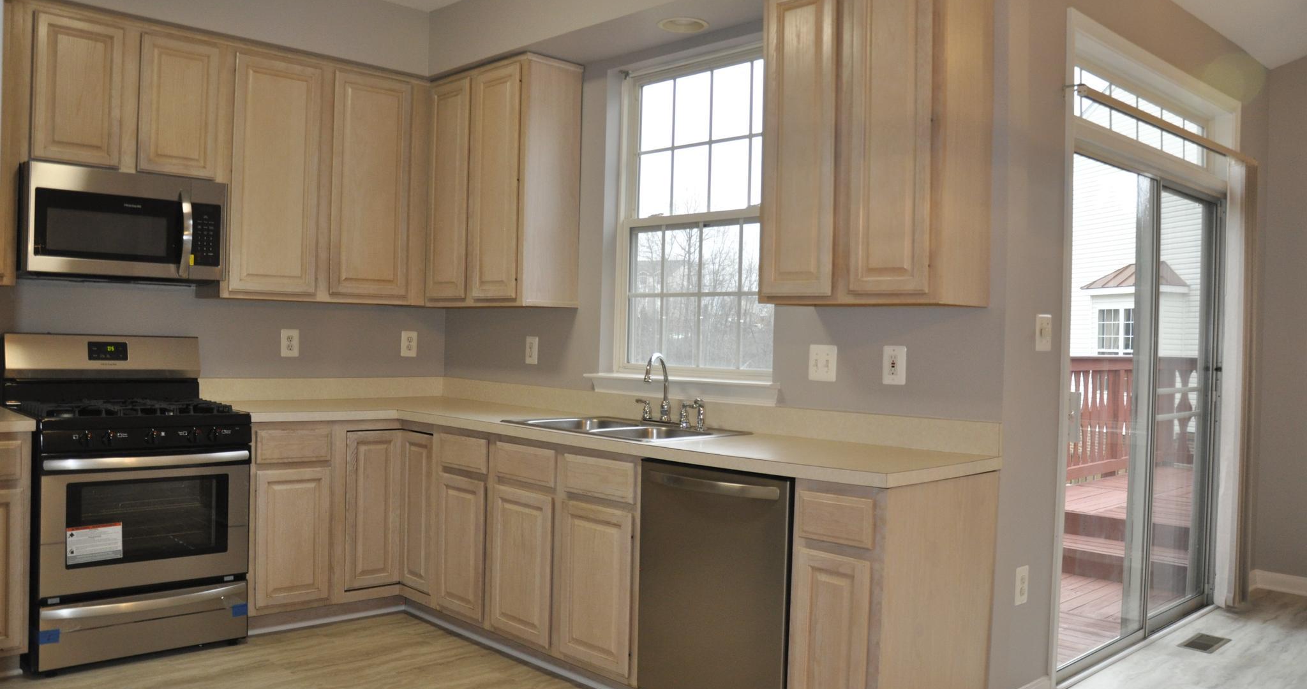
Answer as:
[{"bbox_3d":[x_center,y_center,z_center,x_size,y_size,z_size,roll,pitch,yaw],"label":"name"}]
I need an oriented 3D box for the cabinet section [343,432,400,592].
[{"bbox_3d":[-1.177,0.694,4.112,0.022,0.669,0.260,2,1,45],"label":"cabinet section"}]

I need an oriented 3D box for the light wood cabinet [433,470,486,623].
[{"bbox_3d":[-0.577,0.802,4.102,0.355,0.556,0.557,2,1,44],"label":"light wood cabinet"}]

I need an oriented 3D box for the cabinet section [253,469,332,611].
[{"bbox_3d":[-1.435,0.765,3.896,0.020,0.537,0.312,2,1,44],"label":"cabinet section"}]

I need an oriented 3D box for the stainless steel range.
[{"bbox_3d":[-2.005,0.570,3.712,0.680,1.203,0.751,2,1,45],"label":"stainless steel range"}]

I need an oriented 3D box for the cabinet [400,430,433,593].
[{"bbox_3d":[-0.989,0.701,4.111,0.242,0.668,0.022,2,1,45],"label":"cabinet"}]

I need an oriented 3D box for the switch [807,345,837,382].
[{"bbox_3d":[0.599,0.067,3.450,0.120,0.128,0.013,2,1,44],"label":"switch"}]

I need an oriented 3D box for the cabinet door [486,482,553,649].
[{"bbox_3d":[-0.482,0.806,3.601,0.347,0.546,0.020,2,0,45],"label":"cabinet door"}]

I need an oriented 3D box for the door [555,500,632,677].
[{"bbox_3d":[-0.201,0.813,3.300,0.358,0.550,0.021,2,1,45],"label":"door"}]

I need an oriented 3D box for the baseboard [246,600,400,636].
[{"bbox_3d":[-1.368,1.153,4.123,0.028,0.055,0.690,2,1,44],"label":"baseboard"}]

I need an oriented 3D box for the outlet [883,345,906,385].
[{"bbox_3d":[0.793,0.069,3.217,0.085,0.122,0.009,2,1,45],"label":"outlet"}]

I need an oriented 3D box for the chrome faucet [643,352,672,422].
[{"bbox_3d":[0.024,0.167,3.843,0.050,0.275,0.175,2,1,44],"label":"chrome faucet"}]

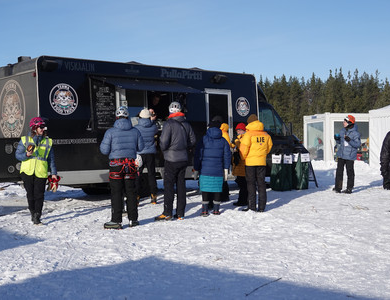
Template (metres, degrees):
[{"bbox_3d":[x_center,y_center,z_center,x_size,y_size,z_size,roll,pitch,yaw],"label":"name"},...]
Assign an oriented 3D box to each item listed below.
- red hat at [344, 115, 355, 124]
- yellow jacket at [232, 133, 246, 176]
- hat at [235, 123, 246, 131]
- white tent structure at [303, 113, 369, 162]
[{"bbox_3d":[3.450,-0.680,13.400,0.230,0.190,0.200,0,1,-12],"label":"red hat"},{"bbox_3d":[0.970,0.087,11.650,0.380,0.840,0.500,-1,1,-35],"label":"yellow jacket"},{"bbox_3d":[0.895,-0.445,11.600,0.230,0.170,0.200,-1,1,-44],"label":"hat"},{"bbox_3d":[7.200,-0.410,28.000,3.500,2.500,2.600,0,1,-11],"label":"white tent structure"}]

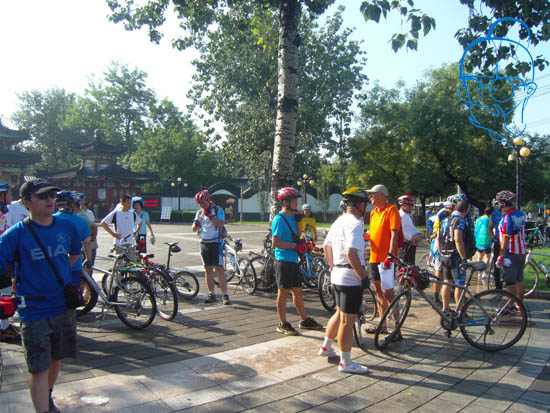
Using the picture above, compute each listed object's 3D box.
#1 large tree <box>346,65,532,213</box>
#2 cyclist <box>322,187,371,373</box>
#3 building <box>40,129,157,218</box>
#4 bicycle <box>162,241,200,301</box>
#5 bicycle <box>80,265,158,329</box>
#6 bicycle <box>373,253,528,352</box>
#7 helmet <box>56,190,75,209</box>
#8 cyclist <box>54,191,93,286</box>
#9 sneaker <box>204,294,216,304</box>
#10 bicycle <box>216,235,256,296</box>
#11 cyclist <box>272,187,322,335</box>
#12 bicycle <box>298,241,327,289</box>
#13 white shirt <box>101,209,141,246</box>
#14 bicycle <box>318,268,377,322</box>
[{"bbox_3d":[9.900,-3.600,27.000,10.800,10.400,9.500,0,0,0],"label":"large tree"},{"bbox_3d":[0.705,0.730,4.450,0.450,1.760,0.550,0,0,-40],"label":"cyclist"},{"bbox_3d":[-18.900,-3.300,47.500,12.400,9.900,10.500,0,0,-11],"label":"building"},{"bbox_3d":[-1.950,1.040,7.420,1.500,1.040,0.550,0,0,0],"label":"bicycle"},{"bbox_3d":[-2.220,1.066,5.900,1.680,1.000,0.600,0,0,28],"label":"bicycle"},{"bbox_3d":[1.910,1.061,4.870,1.640,1.020,0.540,0,0,6],"label":"bicycle"},{"bbox_3d":[-2.548,-0.091,5.400,0.210,0.180,0.280,0,0,-12],"label":"helmet"},{"bbox_3d":[-2.420,0.710,5.300,0.580,1.780,0.420,0,0,6],"label":"cyclist"},{"bbox_3d":[-1.046,1.506,7.220,0.110,0.110,0.280,0,0,38],"label":"sneaker"},{"bbox_3d":[-0.750,1.057,8.280,0.580,1.000,1.680,0,0,-30],"label":"bicycle"},{"bbox_3d":[0.280,0.668,5.600,0.560,1.800,0.520,0,0,22],"label":"cyclist"},{"bbox_3d":[0.530,1.100,8.700,1.700,1.030,0.580,0,0,-44],"label":"bicycle"},{"bbox_3d":[-2.640,0.360,7.600,0.620,0.660,0.300,0,0,-7],"label":"white shirt"},{"bbox_3d":[0.994,1.110,6.100,0.580,1.020,1.650,0,0,-30],"label":"bicycle"}]

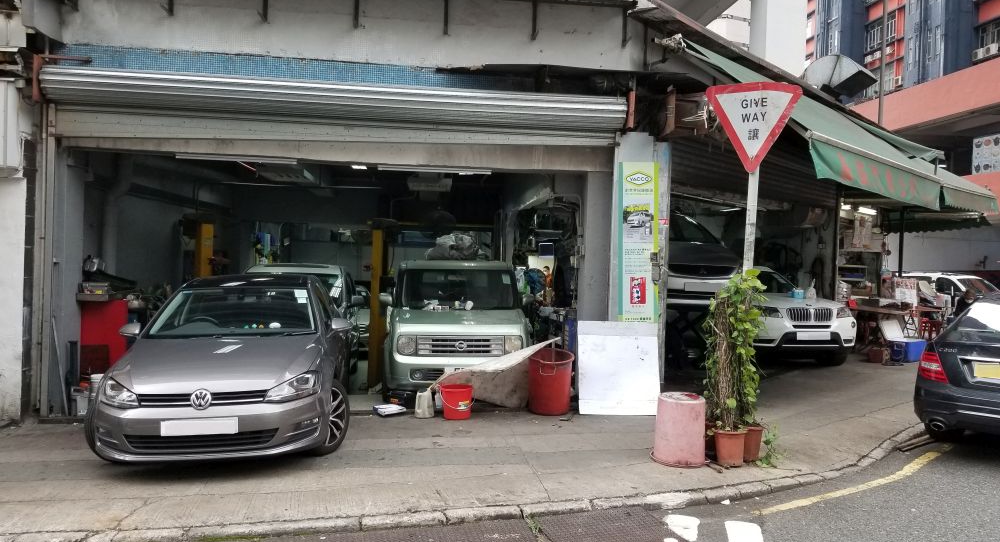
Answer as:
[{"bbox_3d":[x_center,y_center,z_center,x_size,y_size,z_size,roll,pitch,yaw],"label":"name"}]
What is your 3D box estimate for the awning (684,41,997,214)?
[{"bbox_3d":[5.500,-1.730,11.100,1.450,1.650,8.400,3,1,45],"label":"awning"}]

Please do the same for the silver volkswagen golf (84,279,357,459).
[{"bbox_3d":[-2.430,0.770,7.350,1.840,1.460,4.260,1,1,-9],"label":"silver volkswagen golf"}]

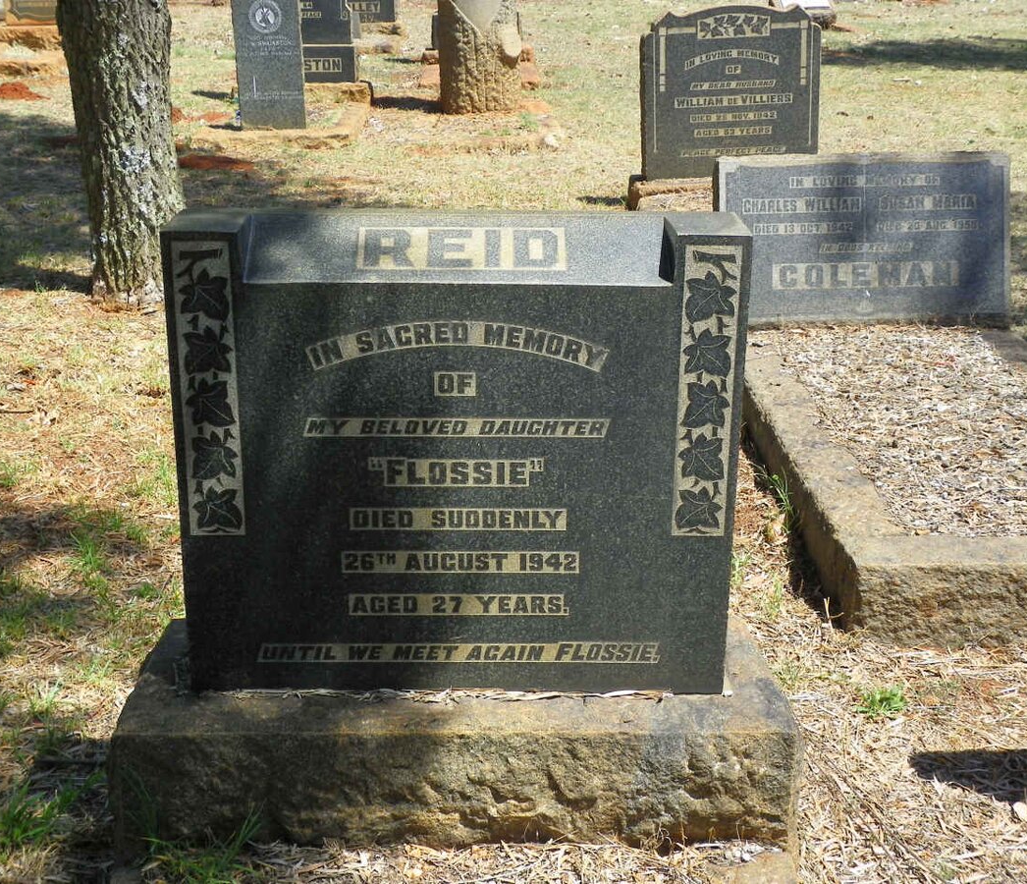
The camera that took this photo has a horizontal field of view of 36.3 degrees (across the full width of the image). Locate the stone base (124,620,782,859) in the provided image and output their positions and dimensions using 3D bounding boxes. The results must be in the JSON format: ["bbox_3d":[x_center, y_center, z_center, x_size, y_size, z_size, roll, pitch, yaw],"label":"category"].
[{"bbox_3d":[-0.095,0.496,2.706,1.090,0.225,0.430,0,19,-1],"label":"stone base"}]

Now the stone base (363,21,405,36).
[{"bbox_3d":[-1.716,-4.512,17.016,1.080,0.145,0.400,1,19,0],"label":"stone base"}]

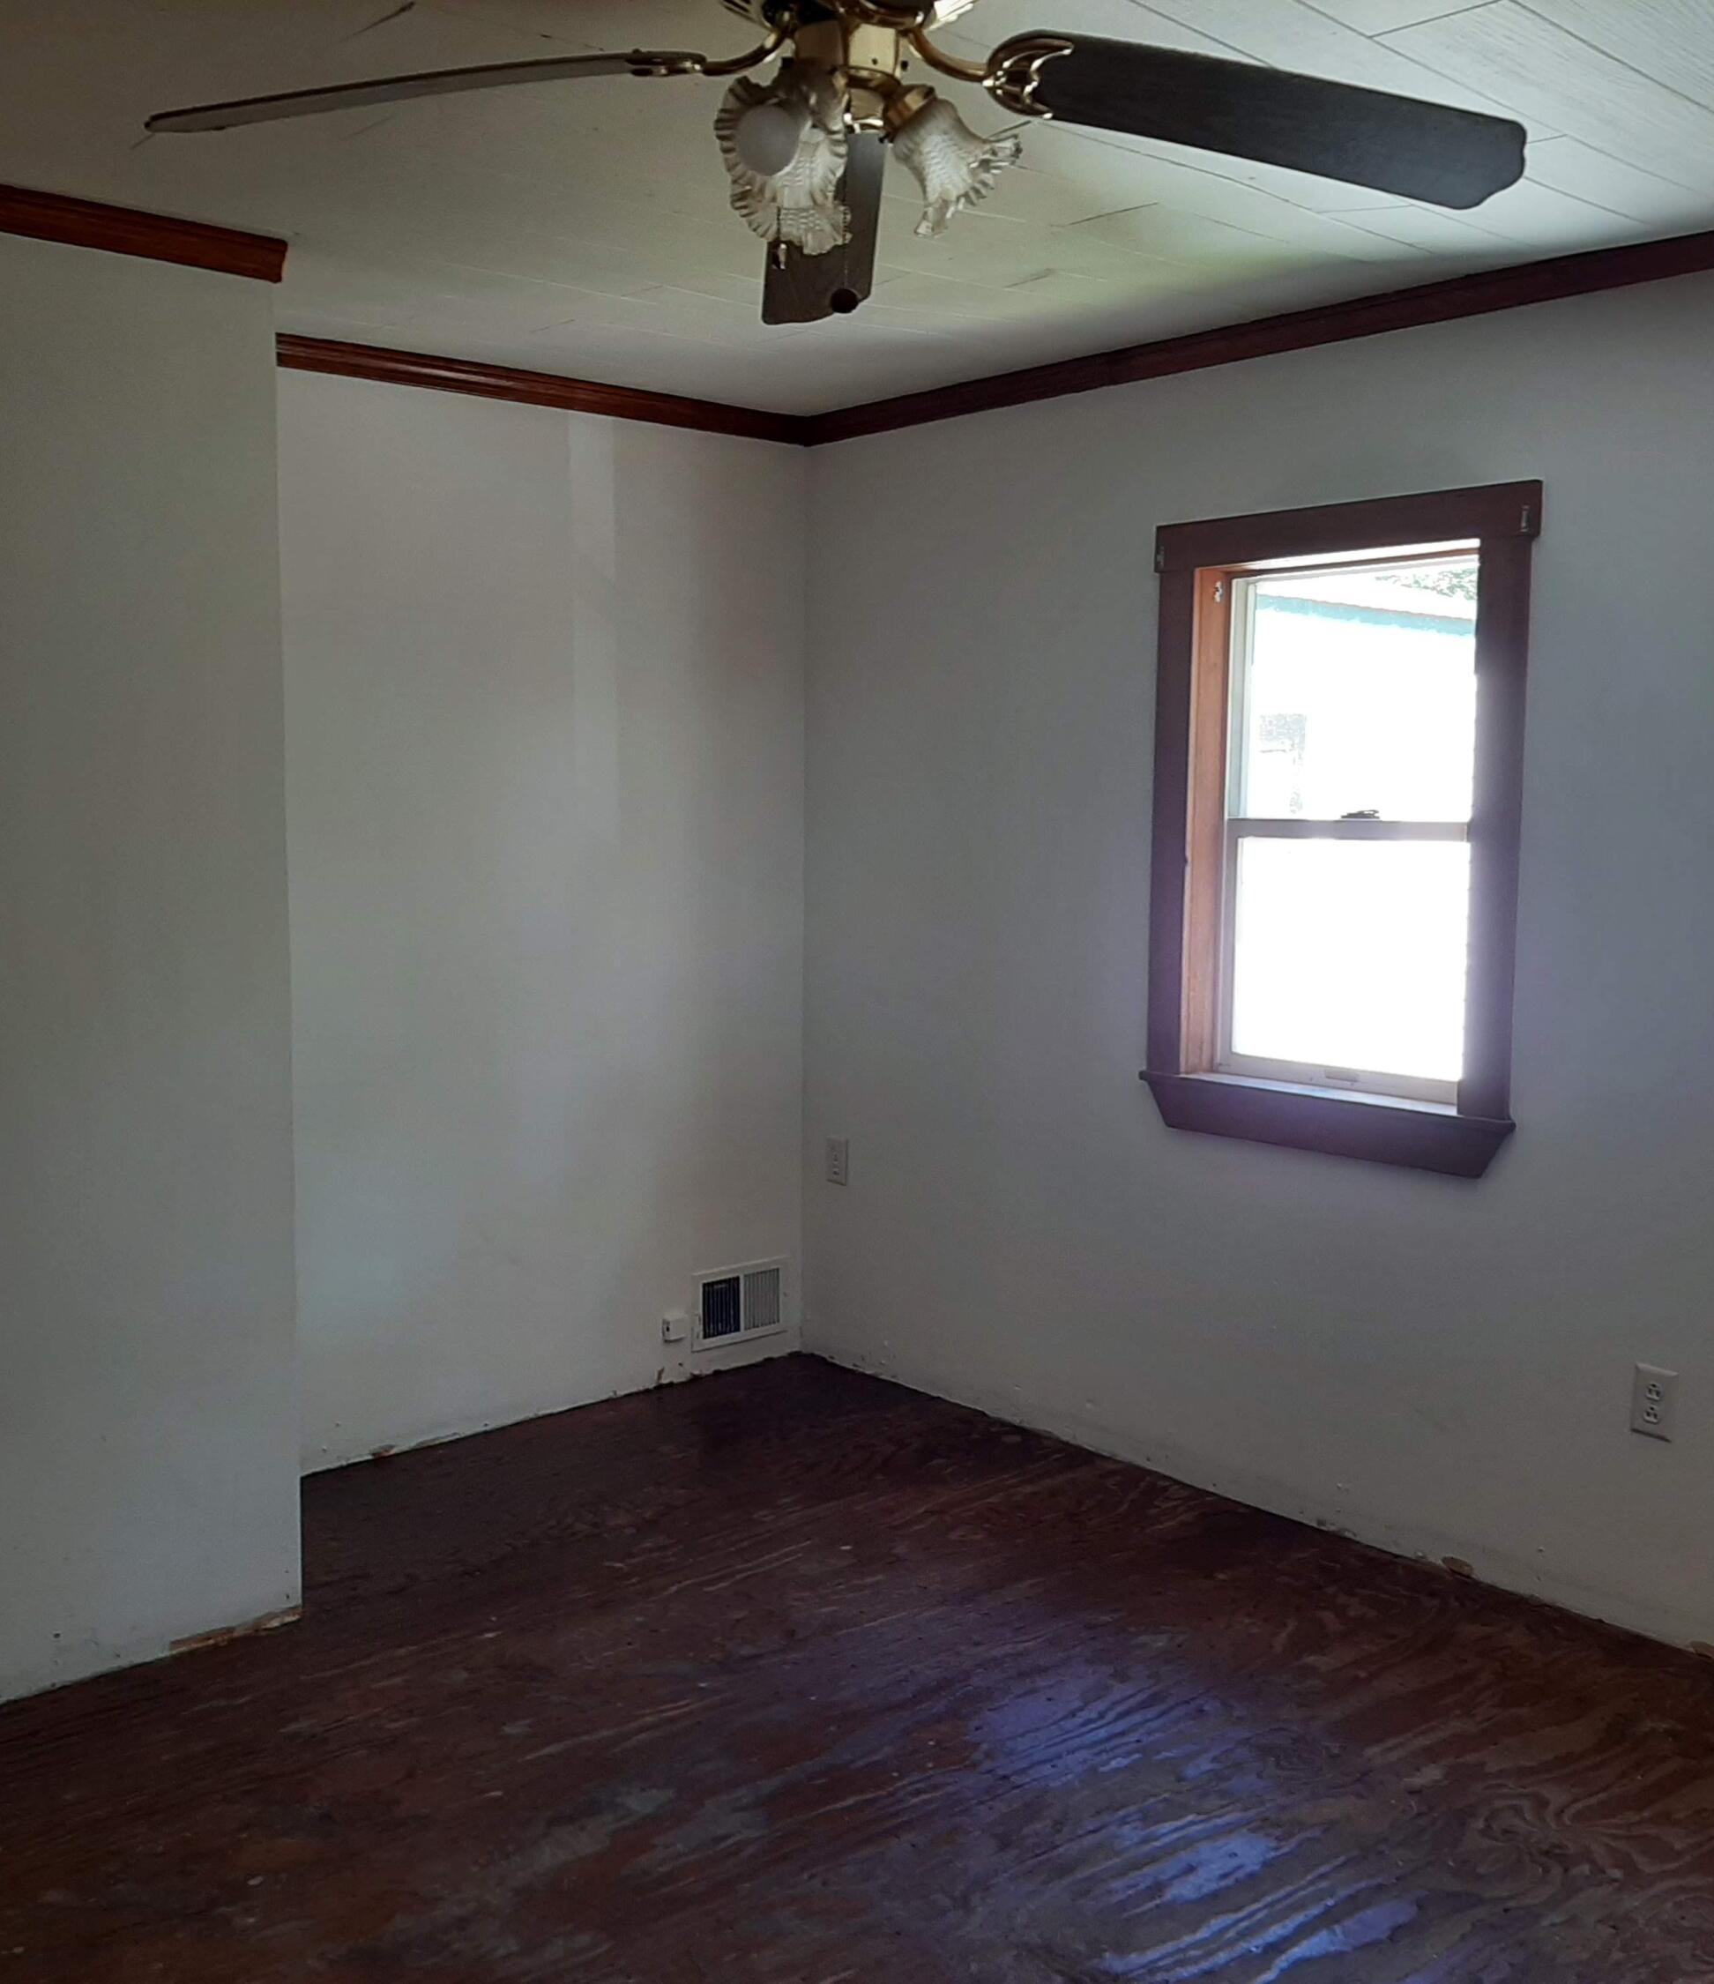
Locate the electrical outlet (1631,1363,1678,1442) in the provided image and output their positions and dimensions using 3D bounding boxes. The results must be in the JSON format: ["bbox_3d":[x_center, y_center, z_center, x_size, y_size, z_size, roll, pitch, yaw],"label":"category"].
[{"bbox_3d":[1.306,0.676,3.260,0.012,0.114,0.070,-5,8,-41],"label":"electrical outlet"}]

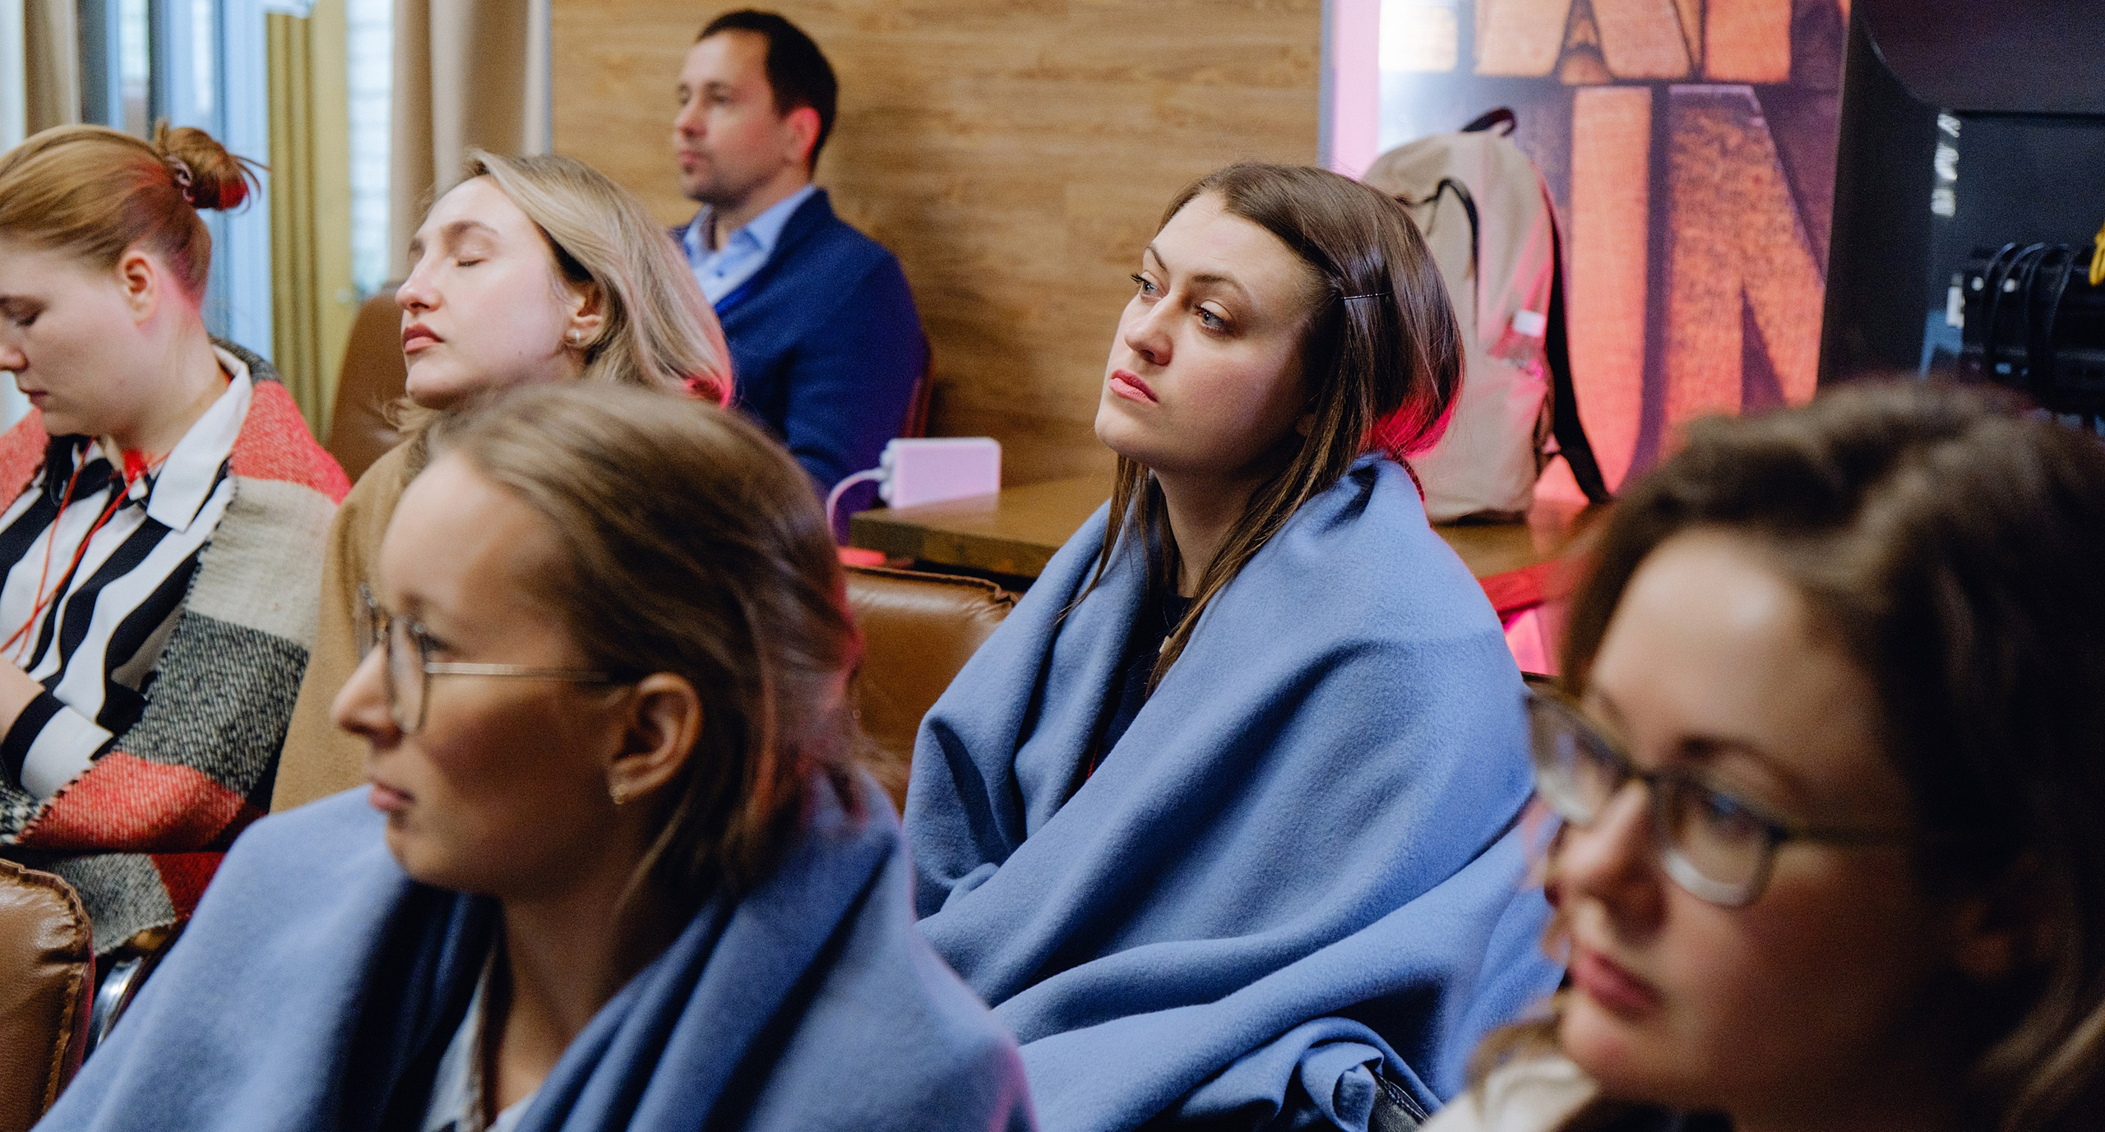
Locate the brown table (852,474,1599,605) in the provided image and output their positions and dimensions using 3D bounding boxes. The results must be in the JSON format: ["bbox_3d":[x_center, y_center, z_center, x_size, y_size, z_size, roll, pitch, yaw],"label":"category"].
[{"bbox_3d":[0.289,0.311,4.330,0.794,0.750,0.724,9,13,38],"label":"brown table"}]

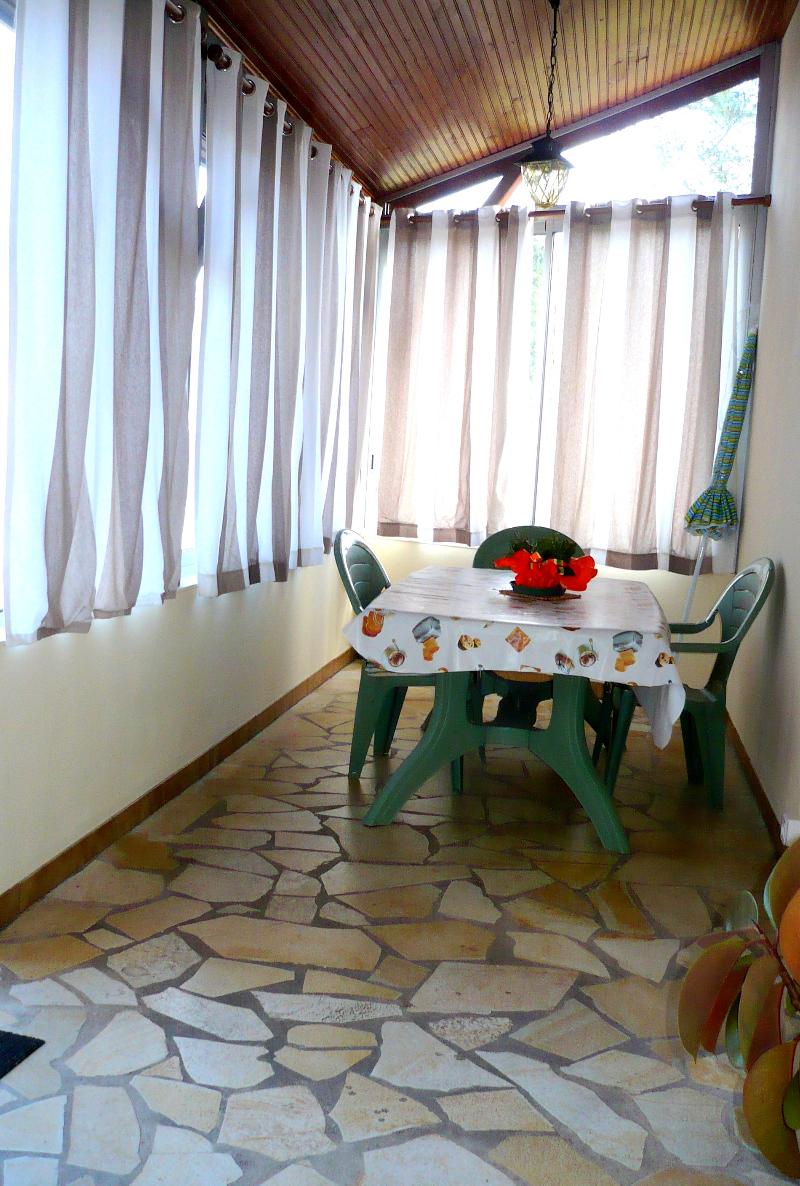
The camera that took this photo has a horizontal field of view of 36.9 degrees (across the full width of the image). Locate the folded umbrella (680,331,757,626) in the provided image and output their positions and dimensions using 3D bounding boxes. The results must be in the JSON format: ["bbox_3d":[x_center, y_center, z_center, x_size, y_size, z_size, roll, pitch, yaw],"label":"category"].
[{"bbox_3d":[1.415,-0.274,5.556,0.260,1.873,0.260,13,11,9],"label":"folded umbrella"}]

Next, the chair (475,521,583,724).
[{"bbox_3d":[0.543,0.168,5.448,0.560,0.910,0.600,4,7,10],"label":"chair"}]

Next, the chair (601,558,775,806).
[{"bbox_3d":[1.067,0.306,4.478,0.590,0.910,0.560,4,7,9],"label":"chair"}]

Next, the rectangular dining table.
[{"bbox_3d":[0.458,0.361,4.555,0.980,0.725,1.720,4,7,10],"label":"rectangular dining table"}]

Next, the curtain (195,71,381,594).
[{"bbox_3d":[-0.395,-0.970,5.089,0.170,1.793,2.660,4,7,10],"label":"curtain"}]

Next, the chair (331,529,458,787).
[{"bbox_3d":[0.018,0.237,4.633,0.600,0.910,0.560,4,7,13],"label":"chair"}]

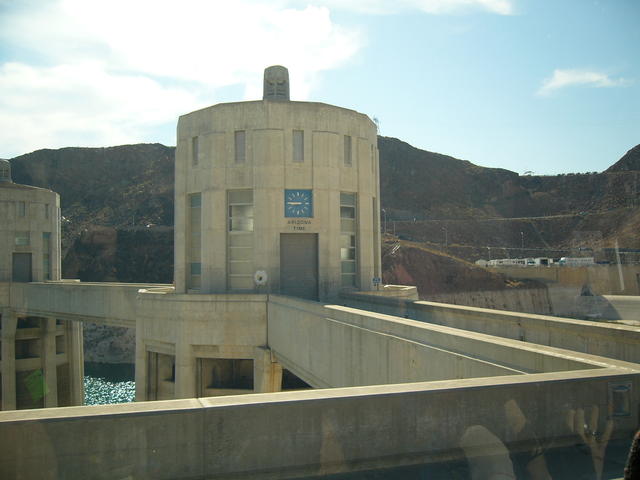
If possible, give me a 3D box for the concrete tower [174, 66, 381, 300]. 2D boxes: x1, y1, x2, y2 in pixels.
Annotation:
[{"bbox_3d":[-2.880,-3.828,44.138,13.900,15.900,13.900,1,-3,-14],"label":"concrete tower"}]

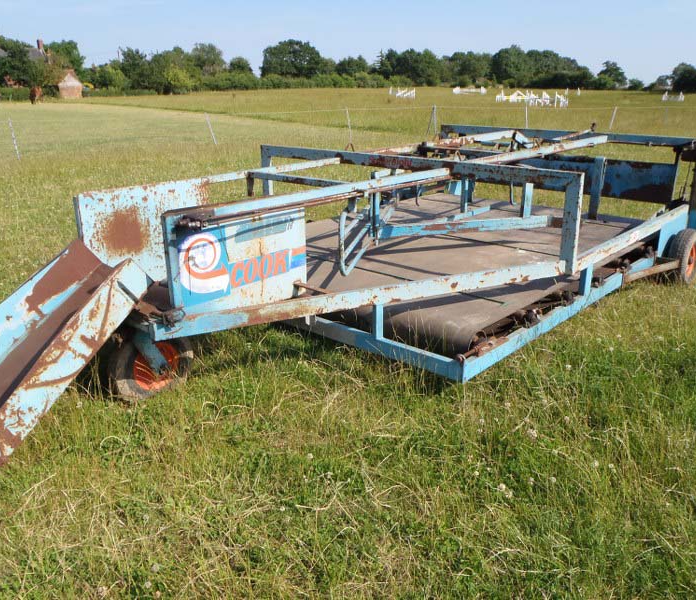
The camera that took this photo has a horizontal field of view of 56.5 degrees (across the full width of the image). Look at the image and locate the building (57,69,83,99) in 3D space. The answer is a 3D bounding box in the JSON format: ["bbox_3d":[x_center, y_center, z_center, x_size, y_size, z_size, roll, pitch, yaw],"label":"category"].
[{"bbox_3d":[-32.400,-25.255,75.554,2.500,3.300,3.200,-12,22,-28],"label":"building"}]

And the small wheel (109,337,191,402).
[{"bbox_3d":[-0.985,0.321,3.270,0.410,0.410,0.110,-19,25,-40],"label":"small wheel"}]

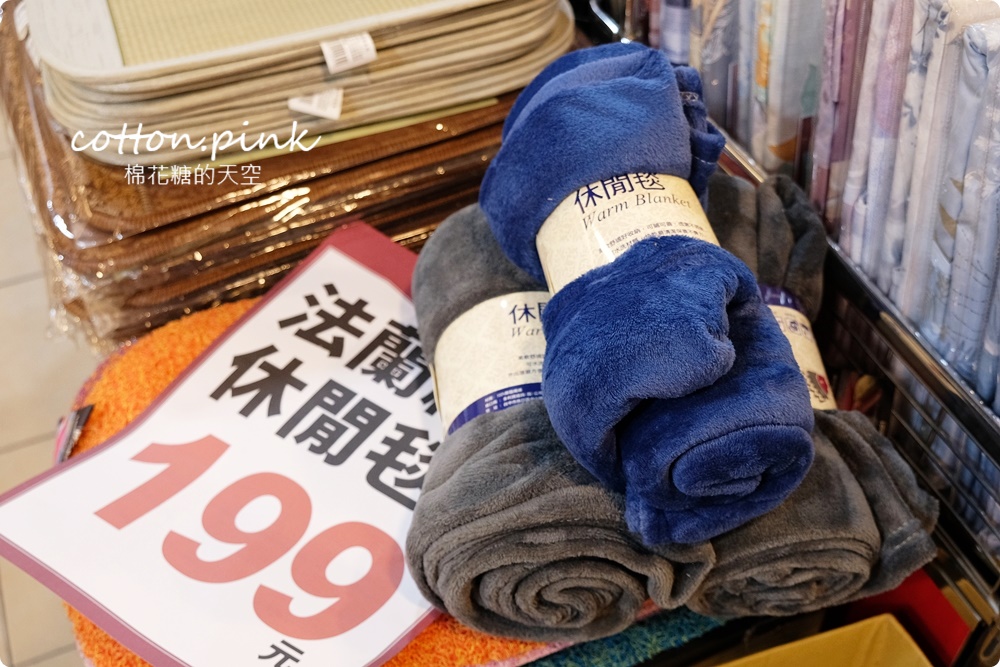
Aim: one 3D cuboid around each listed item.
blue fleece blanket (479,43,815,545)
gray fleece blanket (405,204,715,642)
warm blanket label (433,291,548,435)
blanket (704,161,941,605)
[{"bbox_3d":[0.087,-0.035,0.652,0.144,0.144,0.324,-9,52,-11],"label":"blue fleece blanket"},{"bbox_3d":[0.027,0.049,0.746,0.171,0.161,0.318,-2,40,-2],"label":"gray fleece blanket"},{"bbox_3d":[0.022,0.055,0.739,0.150,0.141,0.120,2,40,-6],"label":"warm blanket label"},{"bbox_3d":[0.201,0.028,0.769,0.165,0.150,0.342,-1,43,-1],"label":"blanket"}]

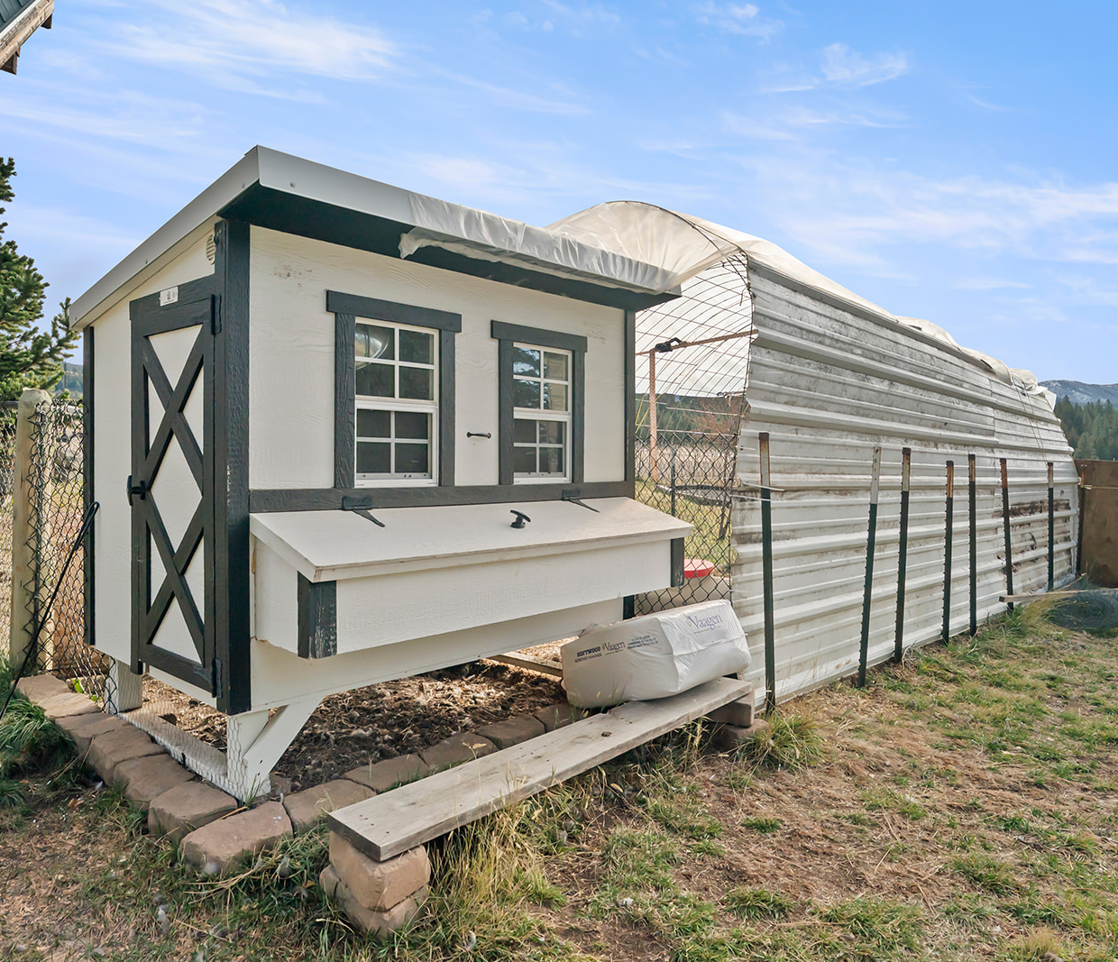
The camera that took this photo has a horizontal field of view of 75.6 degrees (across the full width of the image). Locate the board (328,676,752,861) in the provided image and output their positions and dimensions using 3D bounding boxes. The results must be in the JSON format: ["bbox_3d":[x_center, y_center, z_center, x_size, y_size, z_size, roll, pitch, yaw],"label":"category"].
[{"bbox_3d":[0.113,0.914,2.541,0.225,0.038,1.850,2,2,45],"label":"board"}]

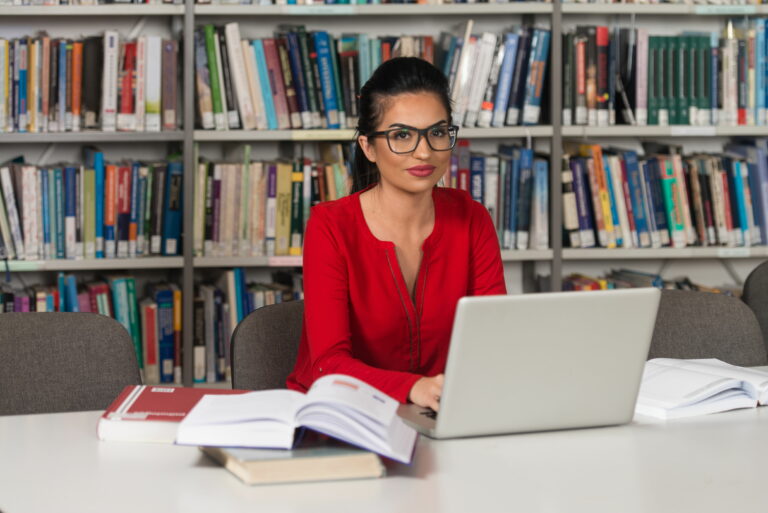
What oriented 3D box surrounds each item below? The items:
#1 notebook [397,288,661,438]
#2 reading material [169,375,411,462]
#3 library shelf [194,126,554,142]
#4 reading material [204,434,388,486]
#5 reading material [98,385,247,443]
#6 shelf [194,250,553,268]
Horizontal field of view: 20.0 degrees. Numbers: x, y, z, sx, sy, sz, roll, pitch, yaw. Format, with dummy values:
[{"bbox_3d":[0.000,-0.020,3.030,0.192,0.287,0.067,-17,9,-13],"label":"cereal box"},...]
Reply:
[{"bbox_3d":[0.205,0.153,3.496,0.358,0.236,0.317,-2,7,-25],"label":"notebook"},{"bbox_3d":[-0.119,0.237,3.230,0.340,0.088,0.243,1,7,4],"label":"reading material"},{"bbox_3d":[-0.051,-0.322,5.632,0.920,0.030,0.270,-1,7,-11],"label":"library shelf"},{"bbox_3d":[-0.140,0.285,3.193,0.203,0.034,0.267,-2,7,-19],"label":"reading material"},{"bbox_3d":[-0.325,0.252,3.458,0.208,0.036,0.267,1,7,2],"label":"reading material"},{"bbox_3d":[-0.051,-0.008,5.632,0.920,0.030,0.270,-1,7,-11],"label":"shelf"}]

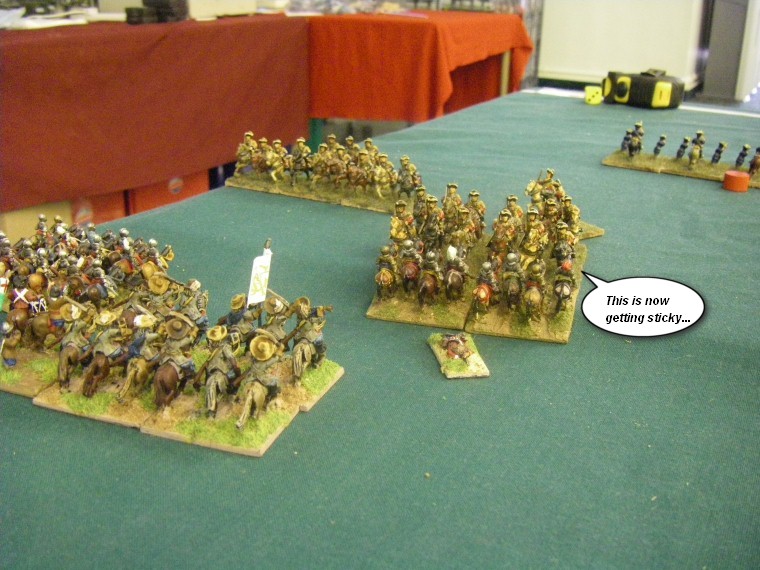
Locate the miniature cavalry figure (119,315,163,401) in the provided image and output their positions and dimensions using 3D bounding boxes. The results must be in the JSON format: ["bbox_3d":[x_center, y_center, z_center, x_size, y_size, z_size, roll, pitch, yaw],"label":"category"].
[{"bbox_3d":[-0.075,0.021,0.269,0.013,0.025,0.025,10,24,21],"label":"miniature cavalry figure"}]

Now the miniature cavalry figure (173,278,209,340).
[{"bbox_3d":[-0.065,0.010,0.297,0.013,0.025,0.025,8,23,18],"label":"miniature cavalry figure"}]

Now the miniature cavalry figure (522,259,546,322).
[{"bbox_3d":[0.062,0.000,0.331,0.011,0.021,0.025,7,23,15],"label":"miniature cavalry figure"}]

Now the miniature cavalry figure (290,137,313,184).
[{"bbox_3d":[-0.049,-0.075,0.506,0.011,0.026,0.025,11,24,24],"label":"miniature cavalry figure"}]

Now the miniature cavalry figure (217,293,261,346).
[{"bbox_3d":[-0.046,0.014,0.287,0.013,0.025,0.025,8,23,18],"label":"miniature cavalry figure"}]

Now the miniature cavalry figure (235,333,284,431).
[{"bbox_3d":[-0.036,0.027,0.255,0.013,0.025,0.025,8,23,18],"label":"miniature cavalry figure"}]

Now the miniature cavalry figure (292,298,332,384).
[{"bbox_3d":[-0.023,0.016,0.282,0.013,0.025,0.025,6,23,13],"label":"miniature cavalry figure"}]

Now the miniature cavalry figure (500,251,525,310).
[{"bbox_3d":[0.055,-0.004,0.340,0.011,0.021,0.025,6,23,13],"label":"miniature cavalry figure"}]

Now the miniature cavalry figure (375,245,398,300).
[{"bbox_3d":[0.004,-0.008,0.348,0.011,0.021,0.025,7,23,15],"label":"miniature cavalry figure"}]

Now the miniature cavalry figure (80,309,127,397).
[{"bbox_3d":[-0.087,0.020,0.272,0.013,0.025,0.025,8,23,18],"label":"miniature cavalry figure"}]

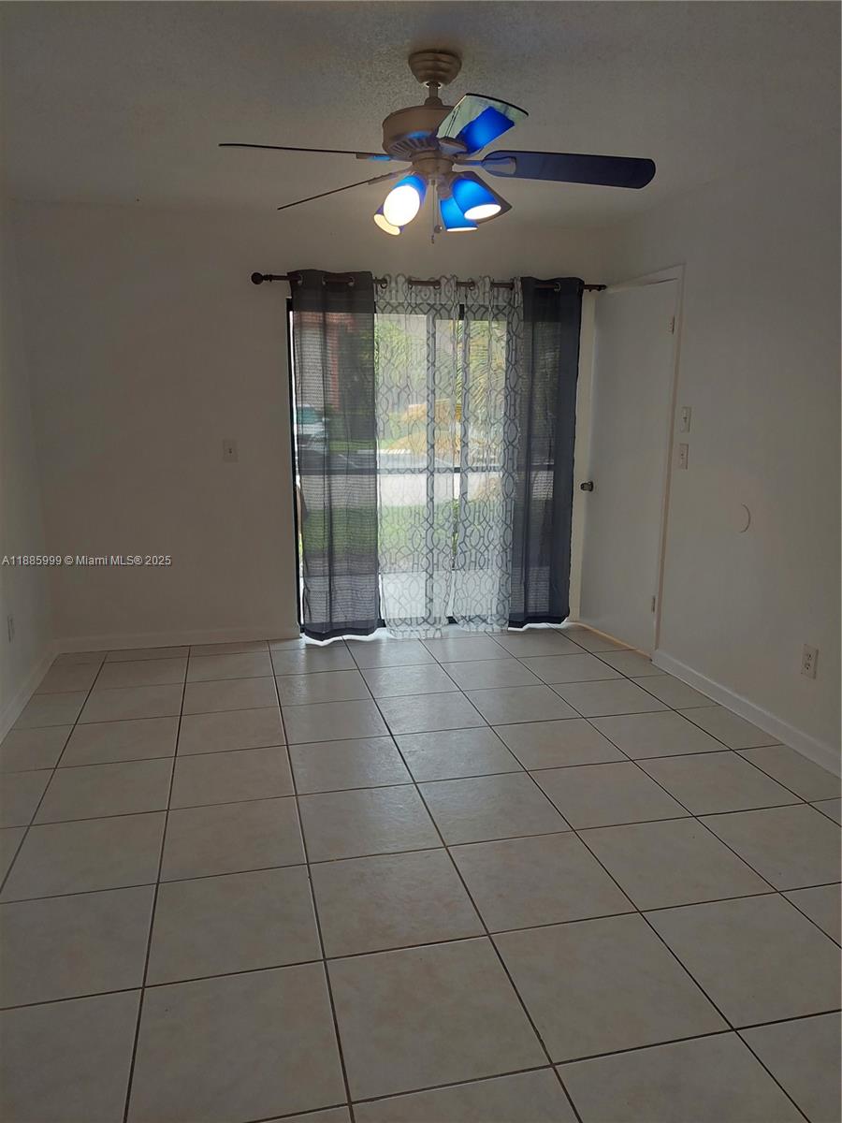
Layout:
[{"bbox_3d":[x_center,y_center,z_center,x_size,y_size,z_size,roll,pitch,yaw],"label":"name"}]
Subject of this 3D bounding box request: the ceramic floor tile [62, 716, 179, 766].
[{"bbox_3d":[-1.282,0.776,3.368,0.450,0.010,0.450,-2,11,-13],"label":"ceramic floor tile"}]

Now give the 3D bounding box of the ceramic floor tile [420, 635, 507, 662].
[{"bbox_3d":[0.278,0.526,4.630,0.450,0.010,0.443,-2,12,-13],"label":"ceramic floor tile"}]

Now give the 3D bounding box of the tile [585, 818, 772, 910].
[{"bbox_3d":[0.804,0.964,2.512,0.450,0.010,0.443,-2,12,-13],"label":"tile"}]

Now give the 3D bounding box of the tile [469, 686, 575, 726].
[{"bbox_3d":[0.487,0.701,3.787,0.450,0.010,0.450,-2,11,-13],"label":"tile"}]

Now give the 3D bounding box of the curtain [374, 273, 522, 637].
[{"bbox_3d":[0.156,-0.589,4.696,0.872,2.129,0.100,-2,12,-13],"label":"curtain"}]

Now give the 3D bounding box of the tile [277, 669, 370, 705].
[{"bbox_3d":[-0.516,0.664,4.082,0.455,0.012,0.455,-2,11,-13],"label":"tile"}]

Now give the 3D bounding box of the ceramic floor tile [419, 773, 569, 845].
[{"bbox_3d":[0.252,0.884,2.802,0.446,0.010,0.441,-2,12,-13],"label":"ceramic floor tile"}]

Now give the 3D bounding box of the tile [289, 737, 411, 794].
[{"bbox_3d":[-0.289,0.816,3.123,0.446,0.010,0.441,-2,12,-13],"label":"tile"}]

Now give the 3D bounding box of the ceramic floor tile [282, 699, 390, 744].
[{"bbox_3d":[-0.406,0.749,3.636,0.455,0.012,0.455,-2,11,-13],"label":"ceramic floor tile"}]

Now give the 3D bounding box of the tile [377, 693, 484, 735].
[{"bbox_3d":[0.044,0.730,3.748,0.455,0.012,0.455,-2,11,-13],"label":"tile"}]

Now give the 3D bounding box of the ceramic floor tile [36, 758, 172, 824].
[{"bbox_3d":[-1.175,0.859,2.933,0.450,0.010,0.443,-2,12,-13],"label":"ceramic floor tile"}]

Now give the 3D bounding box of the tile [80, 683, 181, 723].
[{"bbox_3d":[-1.421,0.703,3.855,0.455,0.012,0.455,-2,11,-13],"label":"tile"}]

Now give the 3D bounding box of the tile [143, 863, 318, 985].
[{"bbox_3d":[-0.526,1.012,2.190,0.450,0.010,0.450,-2,11,-13],"label":"tile"}]

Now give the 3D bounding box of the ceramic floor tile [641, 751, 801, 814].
[{"bbox_3d":[1.155,0.866,3.058,0.455,0.012,0.455,-2,11,-13],"label":"ceramic floor tile"}]

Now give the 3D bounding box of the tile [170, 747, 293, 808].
[{"bbox_3d":[-0.727,0.834,3.018,0.446,0.010,0.441,-2,12,-13],"label":"tile"}]

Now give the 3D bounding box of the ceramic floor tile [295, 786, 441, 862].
[{"bbox_3d":[-0.188,0.910,2.727,0.450,0.010,0.443,-2,12,-13],"label":"ceramic floor tile"}]

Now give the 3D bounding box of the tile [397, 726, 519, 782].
[{"bbox_3d":[0.149,0.805,3.254,0.450,0.010,0.450,-2,11,-13],"label":"tile"}]

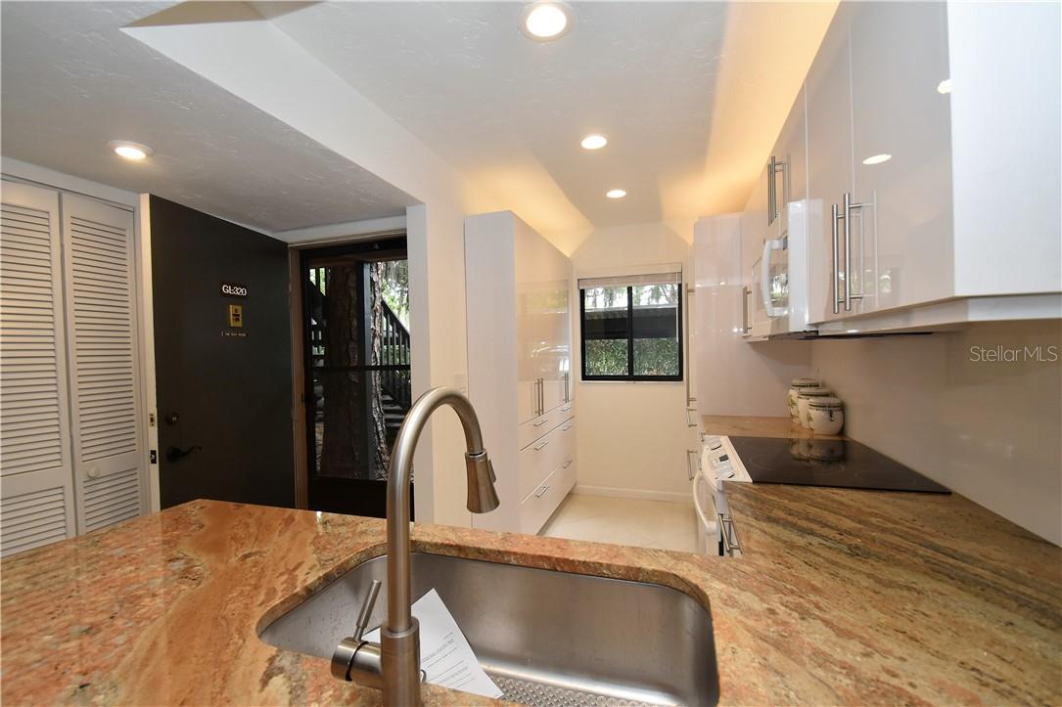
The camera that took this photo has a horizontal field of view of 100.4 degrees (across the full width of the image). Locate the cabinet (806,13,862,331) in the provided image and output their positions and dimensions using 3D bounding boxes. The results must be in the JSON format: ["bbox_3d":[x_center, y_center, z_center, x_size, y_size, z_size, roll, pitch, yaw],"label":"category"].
[{"bbox_3d":[0.993,-0.474,1.155,0.385,0.760,0.385,-1,1,18],"label":"cabinet"}]

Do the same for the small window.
[{"bbox_3d":[0.891,-0.222,3.977,0.900,0.950,0.090,-1,1,18],"label":"small window"}]

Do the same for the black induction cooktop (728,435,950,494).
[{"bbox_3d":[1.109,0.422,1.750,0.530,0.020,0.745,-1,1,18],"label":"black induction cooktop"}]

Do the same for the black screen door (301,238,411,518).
[{"bbox_3d":[-1.015,0.342,2.676,0.890,2.030,0.050,-1,1,18],"label":"black screen door"}]

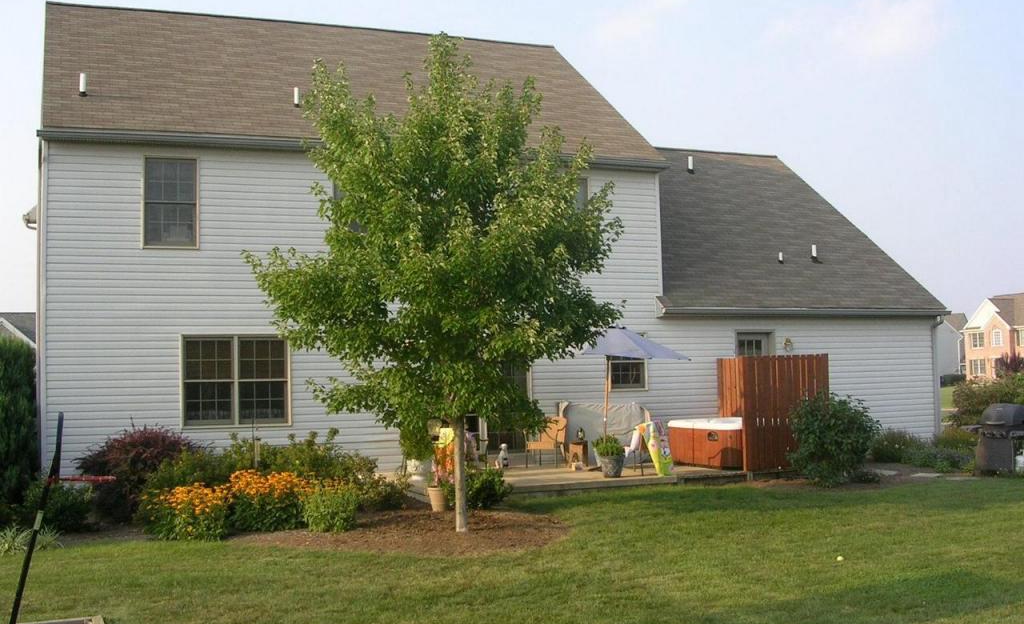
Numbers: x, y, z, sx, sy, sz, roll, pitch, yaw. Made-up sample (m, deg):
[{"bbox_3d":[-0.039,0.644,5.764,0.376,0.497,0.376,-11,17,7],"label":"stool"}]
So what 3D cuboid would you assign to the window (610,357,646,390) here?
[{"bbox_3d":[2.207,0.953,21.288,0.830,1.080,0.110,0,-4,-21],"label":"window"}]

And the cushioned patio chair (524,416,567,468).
[{"bbox_3d":[0.595,2.260,19.536,0.600,0.849,0.700,-2,-4,17],"label":"cushioned patio chair"}]

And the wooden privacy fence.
[{"bbox_3d":[3.772,1.709,19.547,1.681,1.811,3.444,0,-4,-21],"label":"wooden privacy fence"}]

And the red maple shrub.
[{"bbox_3d":[-4.897,2.096,14.736,1.600,1.185,1.450,0,-4,-21],"label":"red maple shrub"}]

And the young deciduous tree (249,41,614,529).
[{"bbox_3d":[-0.846,-0.382,12.744,4.150,5.615,4.000,0,-4,-21],"label":"young deciduous tree"}]

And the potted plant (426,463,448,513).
[{"bbox_3d":[-0.974,2.292,14.622,0.310,0.600,0.310,-1,-4,0],"label":"potted plant"}]

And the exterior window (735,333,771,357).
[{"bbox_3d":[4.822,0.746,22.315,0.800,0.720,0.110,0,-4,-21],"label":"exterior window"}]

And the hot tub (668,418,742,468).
[{"bbox_3d":[3.995,2.201,19.132,1.950,0.770,2.000,0,-4,-21],"label":"hot tub"}]

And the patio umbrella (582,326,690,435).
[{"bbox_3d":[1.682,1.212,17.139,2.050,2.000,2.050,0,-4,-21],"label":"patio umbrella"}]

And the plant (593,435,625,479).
[{"bbox_3d":[1.536,2.228,17.280,0.500,0.627,0.500,-1,-4,0],"label":"plant"}]

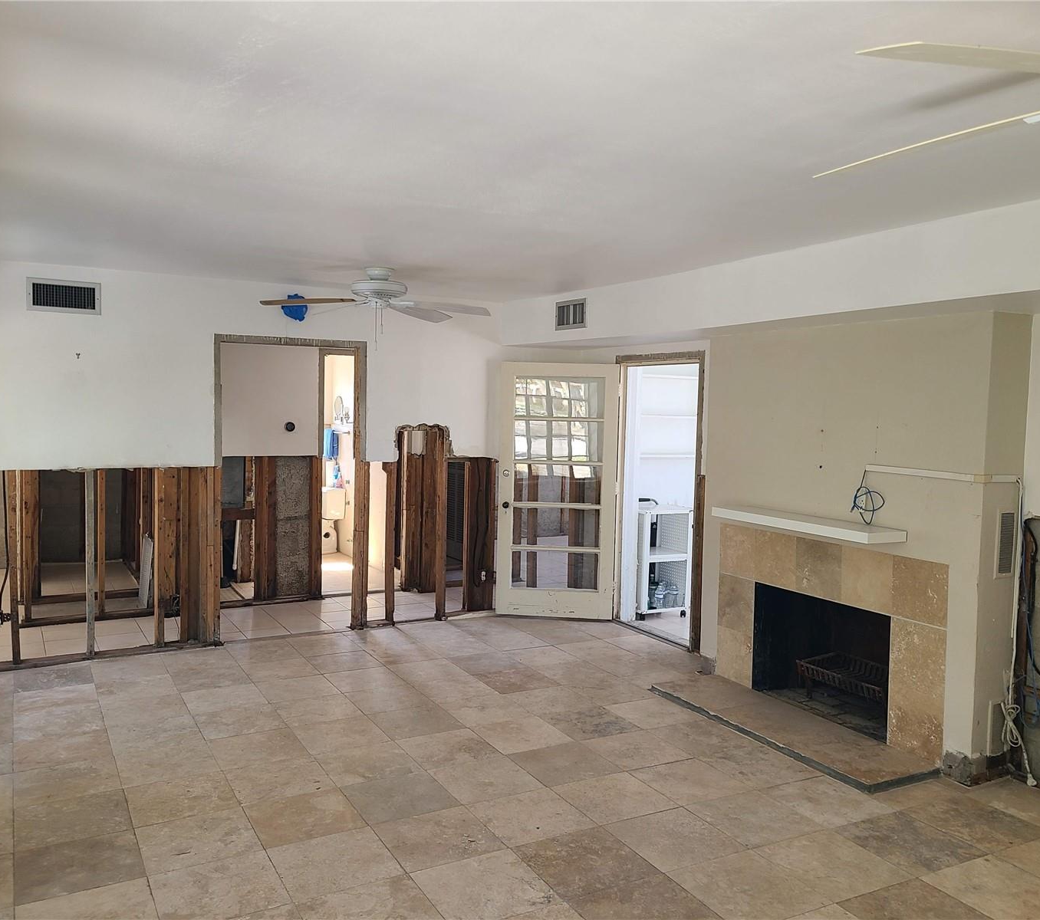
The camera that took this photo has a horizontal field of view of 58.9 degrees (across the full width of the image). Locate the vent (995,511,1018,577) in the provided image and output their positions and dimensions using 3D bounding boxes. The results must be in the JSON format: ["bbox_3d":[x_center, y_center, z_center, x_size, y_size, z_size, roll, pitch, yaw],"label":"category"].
[{"bbox_3d":[2.244,0.386,4.236,0.129,0.313,0.020,-1,4,-28],"label":"vent"}]

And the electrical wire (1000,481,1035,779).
[{"bbox_3d":[2.276,0.772,4.210,0.106,1.374,0.111,-1,4,-28],"label":"electrical wire"}]

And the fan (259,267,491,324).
[{"bbox_3d":[-0.826,-1.006,5.457,1.323,0.273,1.323,-1,4,-28],"label":"fan"}]

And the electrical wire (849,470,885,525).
[{"bbox_3d":[1.757,0.192,4.693,0.071,0.288,0.197,-1,4,-28],"label":"electrical wire"}]

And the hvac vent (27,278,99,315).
[{"bbox_3d":[-2.829,-1.012,5.715,0.416,0.198,0.030,-1,4,-28],"label":"hvac vent"}]

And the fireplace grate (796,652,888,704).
[{"bbox_3d":[1.931,1.288,5.257,0.384,0.207,0.636,-1,4,-28],"label":"fireplace grate"}]

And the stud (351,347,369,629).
[{"bbox_3d":[-1.178,0.210,6.803,0.086,2.060,0.096,-1,4,-28],"label":"stud"}]

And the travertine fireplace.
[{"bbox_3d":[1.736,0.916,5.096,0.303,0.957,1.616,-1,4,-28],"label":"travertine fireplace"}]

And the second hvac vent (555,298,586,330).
[{"bbox_3d":[0.345,-1.008,6.403,0.030,0.202,0.414,-1,4,-28],"label":"second hvac vent"}]

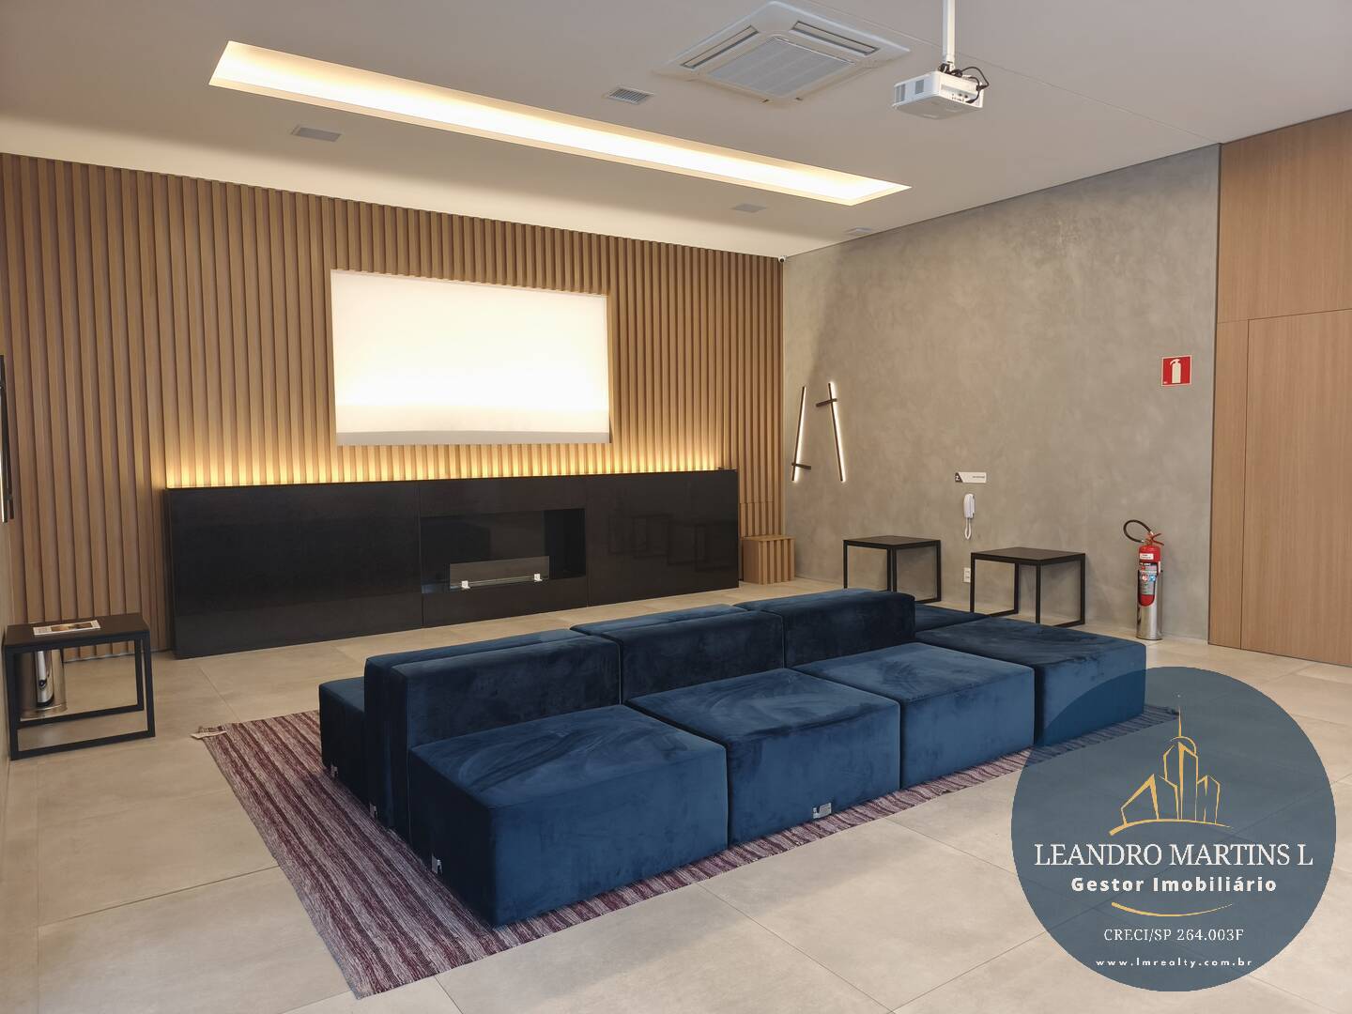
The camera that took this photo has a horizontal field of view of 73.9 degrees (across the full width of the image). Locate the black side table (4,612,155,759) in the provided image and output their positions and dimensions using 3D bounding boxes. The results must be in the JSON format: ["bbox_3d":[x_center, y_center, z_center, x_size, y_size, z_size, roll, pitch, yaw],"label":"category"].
[{"bbox_3d":[-3.099,0.909,4.683,0.600,0.555,0.600,-4,5,-35],"label":"black side table"}]

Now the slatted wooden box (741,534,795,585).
[{"bbox_3d":[0.986,0.561,9.484,0.490,0.455,0.285,-4,5,-35],"label":"slatted wooden box"}]

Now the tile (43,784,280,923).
[{"bbox_3d":[-1.853,1.257,3.394,0.892,0.010,0.910,-4,5,-35],"label":"tile"}]

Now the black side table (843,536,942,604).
[{"bbox_3d":[1.977,0.580,8.191,0.614,0.555,0.595,-4,5,-35],"label":"black side table"}]

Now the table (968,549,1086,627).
[{"bbox_3d":[2.767,0.643,7.060,0.614,0.555,0.593,-4,5,-35],"label":"table"}]

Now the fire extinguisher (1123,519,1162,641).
[{"bbox_3d":[3.379,0.520,6.498,0.175,0.853,0.290,-4,5,-35],"label":"fire extinguisher"}]

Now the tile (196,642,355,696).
[{"bbox_3d":[-2.690,1.086,6.143,0.894,0.010,0.913,-4,5,-35],"label":"tile"}]

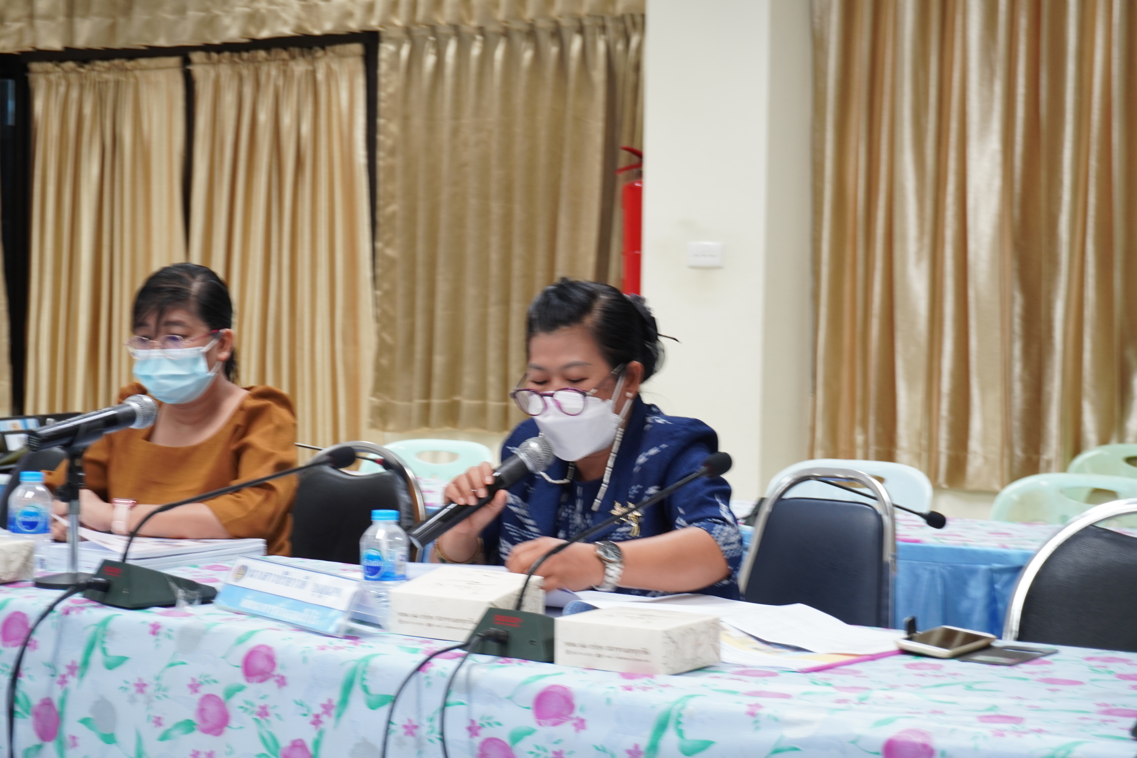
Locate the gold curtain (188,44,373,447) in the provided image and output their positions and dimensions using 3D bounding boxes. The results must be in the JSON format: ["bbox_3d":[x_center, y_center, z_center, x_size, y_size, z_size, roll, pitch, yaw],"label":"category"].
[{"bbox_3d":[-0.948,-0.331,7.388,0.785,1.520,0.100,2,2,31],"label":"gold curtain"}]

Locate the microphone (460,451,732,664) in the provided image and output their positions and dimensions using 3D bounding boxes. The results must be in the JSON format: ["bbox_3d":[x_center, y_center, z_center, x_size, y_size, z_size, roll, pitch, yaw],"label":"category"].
[{"bbox_3d":[0.035,0.206,2.702,0.186,0.222,0.351,4,5,35],"label":"microphone"}]

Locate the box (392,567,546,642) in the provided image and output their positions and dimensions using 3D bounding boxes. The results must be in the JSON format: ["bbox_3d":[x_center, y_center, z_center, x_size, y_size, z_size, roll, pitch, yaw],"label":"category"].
[{"bbox_3d":[-0.119,0.267,2.618,0.136,0.049,0.129,3,10,27],"label":"box"}]

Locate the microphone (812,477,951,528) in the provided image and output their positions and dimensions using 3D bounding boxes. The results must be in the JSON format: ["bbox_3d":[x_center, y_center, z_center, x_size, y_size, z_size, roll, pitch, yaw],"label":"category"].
[{"bbox_3d":[0.480,0.219,3.854,0.416,0.099,0.090,3,3,36],"label":"microphone"}]

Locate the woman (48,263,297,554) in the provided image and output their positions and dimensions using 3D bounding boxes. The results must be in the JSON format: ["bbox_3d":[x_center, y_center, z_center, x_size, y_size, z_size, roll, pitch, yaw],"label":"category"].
[{"bbox_3d":[-0.670,0.400,3.560,0.520,1.190,0.720,3,5,33],"label":"woman"}]

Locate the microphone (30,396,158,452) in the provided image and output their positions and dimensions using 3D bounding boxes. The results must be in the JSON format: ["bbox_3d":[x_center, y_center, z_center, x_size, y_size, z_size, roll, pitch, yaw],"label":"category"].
[{"bbox_3d":[-0.653,0.065,3.035,0.049,0.049,0.220,3,13,42],"label":"microphone"}]

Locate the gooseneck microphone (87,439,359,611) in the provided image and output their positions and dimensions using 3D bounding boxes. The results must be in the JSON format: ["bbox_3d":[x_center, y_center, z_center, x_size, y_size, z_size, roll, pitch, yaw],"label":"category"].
[{"bbox_3d":[-0.442,0.189,2.938,0.403,0.189,0.149,-1,3,-42],"label":"gooseneck microphone"}]

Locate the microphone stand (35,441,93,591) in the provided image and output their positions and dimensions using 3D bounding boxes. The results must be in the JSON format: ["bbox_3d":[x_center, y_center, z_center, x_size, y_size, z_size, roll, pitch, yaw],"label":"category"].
[{"bbox_3d":[-0.681,0.183,3.058,0.120,0.200,0.120,3,5,30],"label":"microphone stand"}]

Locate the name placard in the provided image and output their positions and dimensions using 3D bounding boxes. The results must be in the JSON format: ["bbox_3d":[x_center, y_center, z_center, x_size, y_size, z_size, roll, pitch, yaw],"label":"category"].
[{"bbox_3d":[-0.325,0.263,2.718,0.075,0.063,0.313,0,3,-37],"label":"name placard"}]

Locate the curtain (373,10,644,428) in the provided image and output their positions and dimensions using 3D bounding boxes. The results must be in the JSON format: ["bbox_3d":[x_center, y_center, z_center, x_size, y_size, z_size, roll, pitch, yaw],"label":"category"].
[{"bbox_3d":[-0.175,-0.482,6.867,1.058,1.317,0.120,2,2,31],"label":"curtain"}]

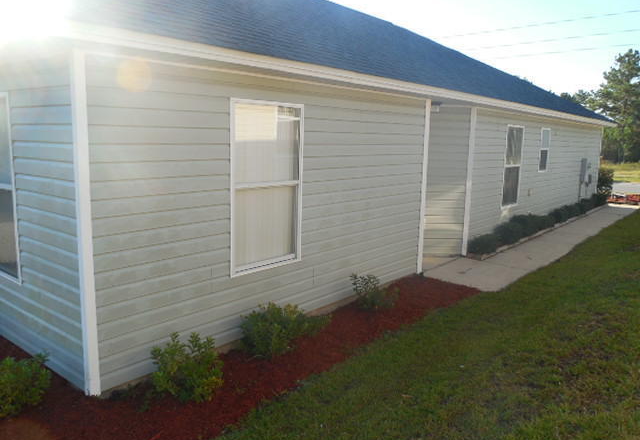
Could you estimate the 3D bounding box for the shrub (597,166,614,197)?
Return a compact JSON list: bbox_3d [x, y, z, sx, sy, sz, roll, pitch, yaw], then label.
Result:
[{"bbox_3d":[9.061,-1.189,16.500,0.550,1.000,0.550,8,11,39],"label":"shrub"}]

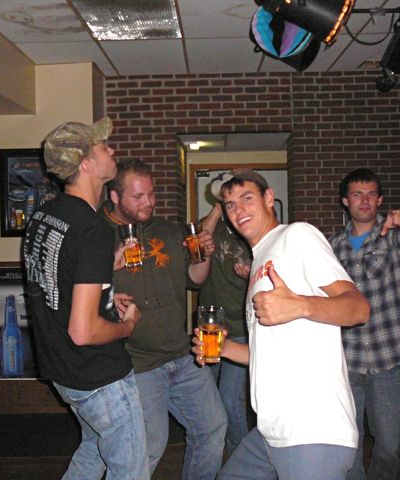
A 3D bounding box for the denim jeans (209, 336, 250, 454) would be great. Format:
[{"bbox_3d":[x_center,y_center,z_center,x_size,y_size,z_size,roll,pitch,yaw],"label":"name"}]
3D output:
[{"bbox_3d":[0.120,0.900,3.550,0.420,0.980,0.300,-1,2,0],"label":"denim jeans"}]

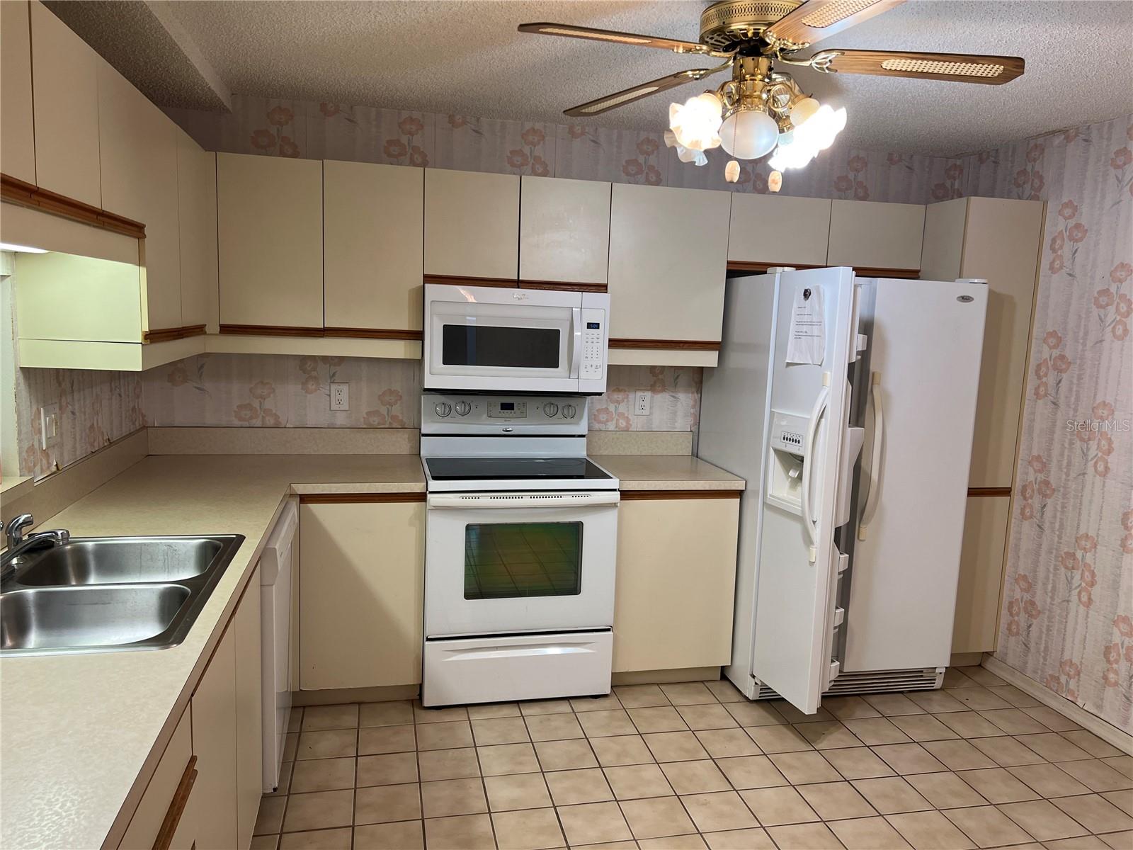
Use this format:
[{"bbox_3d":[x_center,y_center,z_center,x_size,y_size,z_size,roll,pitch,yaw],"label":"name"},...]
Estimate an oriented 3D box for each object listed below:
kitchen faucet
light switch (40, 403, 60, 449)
[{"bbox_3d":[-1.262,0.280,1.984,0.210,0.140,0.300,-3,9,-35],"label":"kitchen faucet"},{"bbox_3d":[-1.553,0.002,2.567,0.011,0.118,0.116,0,8,-12],"label":"light switch"}]

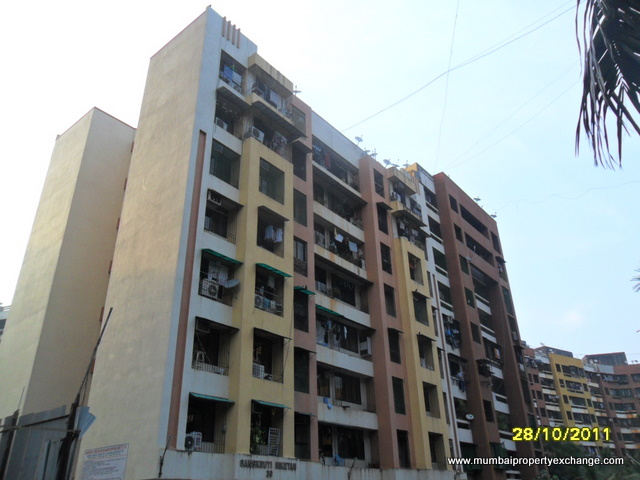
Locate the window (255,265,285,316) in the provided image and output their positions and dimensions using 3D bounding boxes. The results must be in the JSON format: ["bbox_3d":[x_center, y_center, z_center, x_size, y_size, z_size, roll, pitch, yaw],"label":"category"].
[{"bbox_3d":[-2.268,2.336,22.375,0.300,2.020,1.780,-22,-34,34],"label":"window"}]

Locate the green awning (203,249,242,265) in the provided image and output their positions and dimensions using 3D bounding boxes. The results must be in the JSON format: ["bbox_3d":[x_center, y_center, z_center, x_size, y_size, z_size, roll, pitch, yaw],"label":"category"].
[{"bbox_3d":[-4.055,0.700,20.947,0.523,0.181,1.801,-22,-33,33],"label":"green awning"}]

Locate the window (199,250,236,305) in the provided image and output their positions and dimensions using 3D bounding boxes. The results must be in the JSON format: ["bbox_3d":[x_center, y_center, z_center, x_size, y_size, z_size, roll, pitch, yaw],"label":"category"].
[{"bbox_3d":[-4.296,1.624,20.703,0.252,1.992,1.771,-22,-33,33],"label":"window"}]

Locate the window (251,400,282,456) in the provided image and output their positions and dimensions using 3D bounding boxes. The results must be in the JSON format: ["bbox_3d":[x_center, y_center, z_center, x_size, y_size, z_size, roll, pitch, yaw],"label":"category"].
[{"bbox_3d":[-2.093,7.373,19.425,0.252,1.901,1.791,-22,-33,33],"label":"window"}]

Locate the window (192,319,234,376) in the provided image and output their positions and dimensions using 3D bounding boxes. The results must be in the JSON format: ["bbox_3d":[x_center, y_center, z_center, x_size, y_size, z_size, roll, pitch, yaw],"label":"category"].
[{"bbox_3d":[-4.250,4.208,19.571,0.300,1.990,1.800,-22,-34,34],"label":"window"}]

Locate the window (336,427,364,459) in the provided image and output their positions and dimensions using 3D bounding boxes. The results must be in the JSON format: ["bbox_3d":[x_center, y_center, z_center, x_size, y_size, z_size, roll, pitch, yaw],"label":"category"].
[{"bbox_3d":[1.692,10.868,26.649,0.150,1.480,2.410,-22,-34,34],"label":"window"}]

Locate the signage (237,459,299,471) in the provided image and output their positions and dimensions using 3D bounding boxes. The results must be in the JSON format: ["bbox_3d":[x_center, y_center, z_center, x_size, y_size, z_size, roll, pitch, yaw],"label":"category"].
[{"bbox_3d":[-1.896,8.483,18.789,0.070,0.282,2.998,-22,-33,33],"label":"signage"}]

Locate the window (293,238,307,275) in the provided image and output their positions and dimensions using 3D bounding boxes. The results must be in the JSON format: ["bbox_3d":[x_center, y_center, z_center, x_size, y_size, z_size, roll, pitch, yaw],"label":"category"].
[{"bbox_3d":[-1.029,0.864,25.332,0.201,1.972,1.076,-22,-33,33],"label":"window"}]

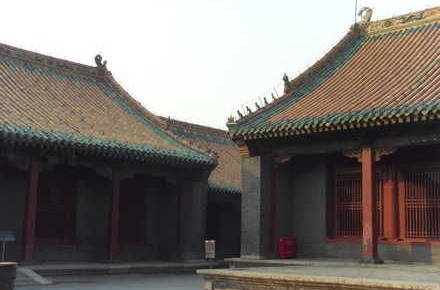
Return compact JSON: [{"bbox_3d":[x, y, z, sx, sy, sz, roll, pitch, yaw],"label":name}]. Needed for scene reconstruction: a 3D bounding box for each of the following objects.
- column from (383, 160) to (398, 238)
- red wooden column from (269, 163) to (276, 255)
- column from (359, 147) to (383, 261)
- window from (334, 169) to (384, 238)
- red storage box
[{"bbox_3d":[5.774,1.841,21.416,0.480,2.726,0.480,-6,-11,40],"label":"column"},{"bbox_3d":[1.904,2.236,22.789,0.330,3.297,0.330,1,-8,0],"label":"red wooden column"},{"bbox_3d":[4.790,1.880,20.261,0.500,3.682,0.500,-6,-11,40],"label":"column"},{"bbox_3d":[4.808,2.015,22.164,1.823,2.346,0.120,-6,-11,40],"label":"window"},{"bbox_3d":[2.395,3.684,22.694,0.280,0.764,0.655,-6,-11,40],"label":"red storage box"}]

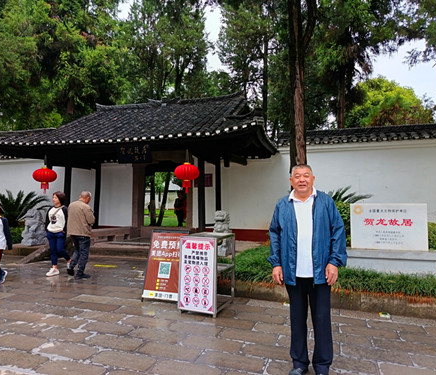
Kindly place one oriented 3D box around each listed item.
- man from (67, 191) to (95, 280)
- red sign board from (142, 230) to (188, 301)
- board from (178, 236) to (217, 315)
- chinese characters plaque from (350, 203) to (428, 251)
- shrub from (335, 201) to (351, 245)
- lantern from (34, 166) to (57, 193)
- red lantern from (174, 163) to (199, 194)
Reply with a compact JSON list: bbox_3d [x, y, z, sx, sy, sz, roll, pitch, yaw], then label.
[{"bbox_3d":[-2.686,0.930,6.831,0.540,1.680,0.420,-2,-5,30],"label":"man"},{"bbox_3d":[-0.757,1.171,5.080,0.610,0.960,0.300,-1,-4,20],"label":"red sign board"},{"bbox_3d":[-0.253,1.097,4.360,0.495,0.920,0.040,-1,-4,20],"label":"board"},{"bbox_3d":[2.952,0.674,5.950,1.190,0.785,0.090,-1,-4,20],"label":"chinese characters plaque"},{"bbox_3d":[2.586,0.800,7.200,1.200,1.300,1.100,-1,-4,20],"label":"shrub"},{"bbox_3d":[-5.345,-0.225,10.700,0.680,0.800,0.680,-1,-4,20],"label":"lantern"},{"bbox_3d":[-0.822,-0.261,9.250,0.670,0.820,0.670,0,-4,0],"label":"red lantern"}]

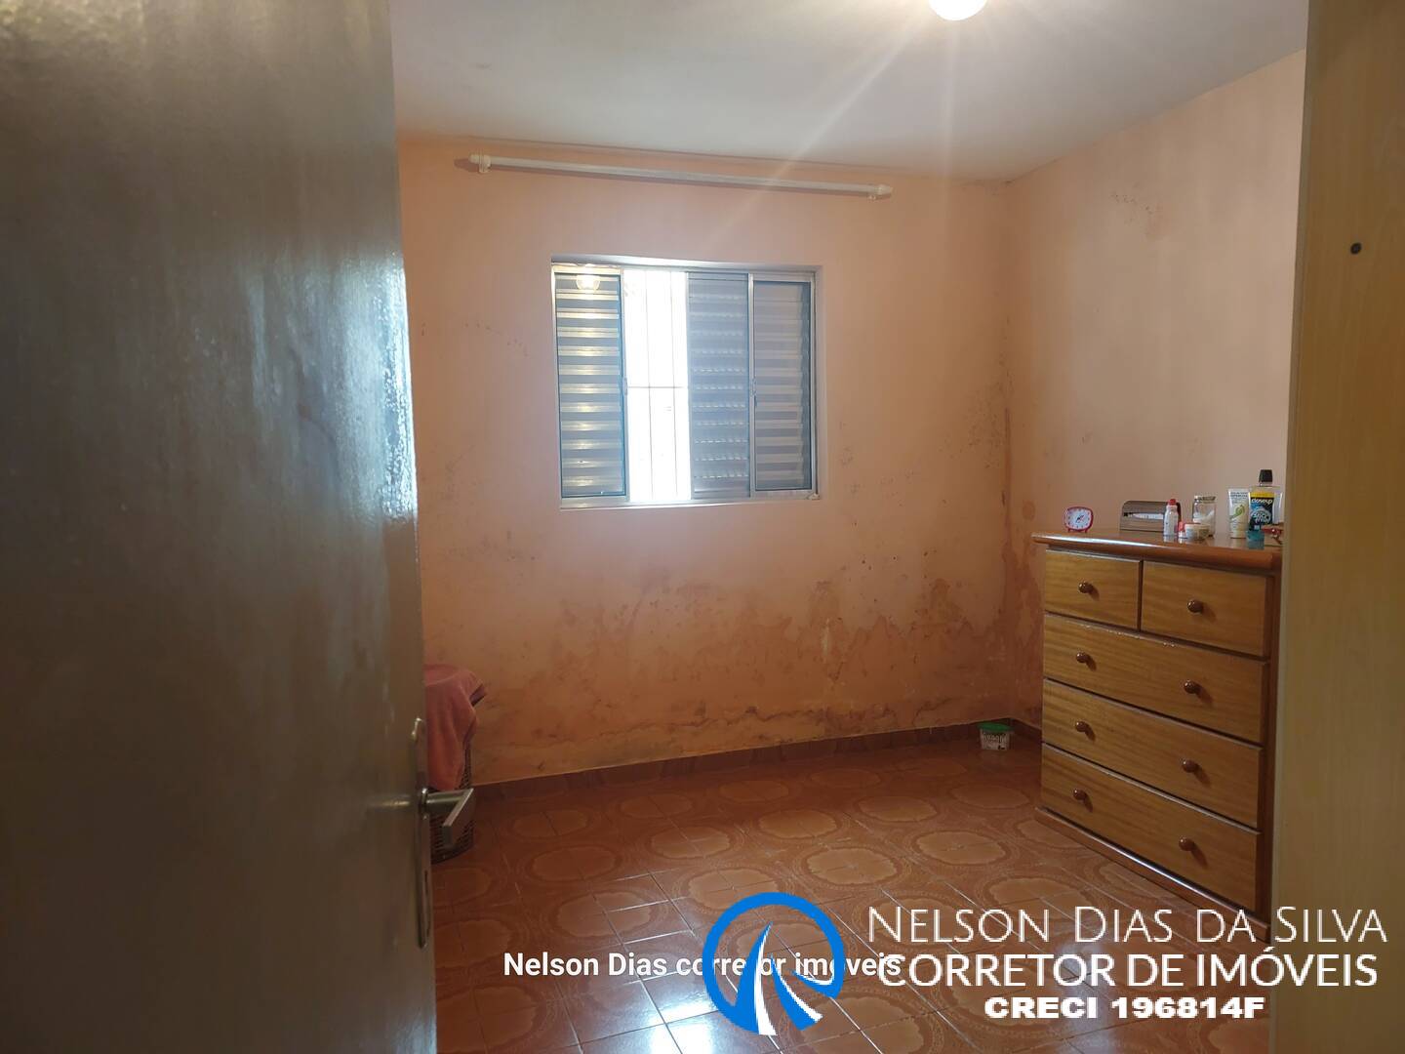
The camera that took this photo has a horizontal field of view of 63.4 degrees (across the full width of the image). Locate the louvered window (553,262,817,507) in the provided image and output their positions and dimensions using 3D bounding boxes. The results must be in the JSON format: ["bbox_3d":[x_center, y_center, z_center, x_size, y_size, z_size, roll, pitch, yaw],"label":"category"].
[{"bbox_3d":[-0.036,-0.585,4.703,1.152,0.987,0.100,-3,4,-21],"label":"louvered window"}]

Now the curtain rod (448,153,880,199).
[{"bbox_3d":[-0.033,-1.398,4.559,1.795,0.050,0.080,-3,4,-21],"label":"curtain rod"}]

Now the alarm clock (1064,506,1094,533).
[{"bbox_3d":[1.357,-0.028,4.100,0.092,0.094,0.045,2,5,36],"label":"alarm clock"}]

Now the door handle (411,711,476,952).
[{"bbox_3d":[-0.244,0.298,1.057,0.060,0.225,0.130,-1,4,1],"label":"door handle"}]

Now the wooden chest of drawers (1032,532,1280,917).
[{"bbox_3d":[1.570,0.562,3.629,0.470,1.038,1.059,-3,5,-20],"label":"wooden chest of drawers"}]

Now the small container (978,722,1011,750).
[{"bbox_3d":[1.307,0.926,5.078,0.135,0.100,0.135,0,4,14],"label":"small container"}]

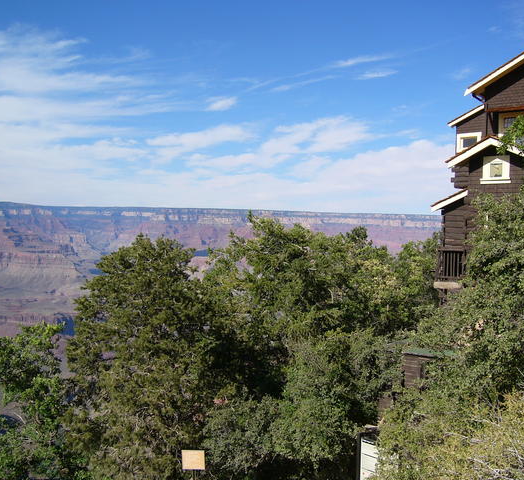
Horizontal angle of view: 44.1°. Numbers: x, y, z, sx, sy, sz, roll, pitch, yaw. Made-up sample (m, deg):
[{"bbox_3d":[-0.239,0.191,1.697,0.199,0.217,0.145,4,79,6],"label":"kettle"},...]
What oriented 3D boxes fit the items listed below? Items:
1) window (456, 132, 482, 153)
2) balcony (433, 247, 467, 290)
[{"bbox_3d":[7.485,-3.478,23.246,0.994,0.750,0.130,3,2,44],"label":"window"},{"bbox_3d":[6.308,0.887,20.757,1.064,1.374,1.000,3,2,44],"label":"balcony"}]

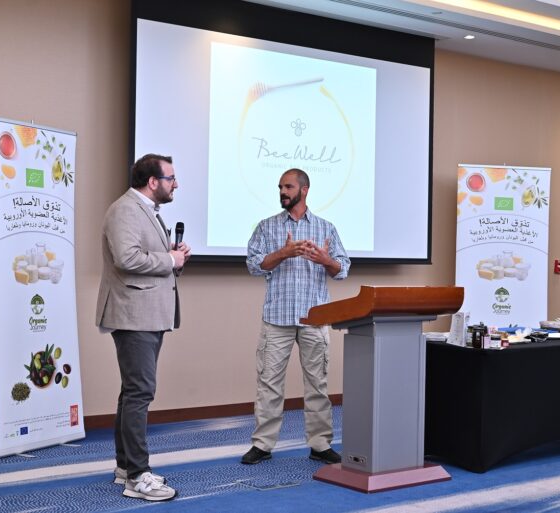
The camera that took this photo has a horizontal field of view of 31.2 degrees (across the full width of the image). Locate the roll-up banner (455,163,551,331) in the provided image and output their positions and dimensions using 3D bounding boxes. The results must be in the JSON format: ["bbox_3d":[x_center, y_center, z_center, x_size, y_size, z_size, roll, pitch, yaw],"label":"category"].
[{"bbox_3d":[1.946,0.248,8.773,0.870,2.070,0.200,1,0,-11],"label":"roll-up banner"}]

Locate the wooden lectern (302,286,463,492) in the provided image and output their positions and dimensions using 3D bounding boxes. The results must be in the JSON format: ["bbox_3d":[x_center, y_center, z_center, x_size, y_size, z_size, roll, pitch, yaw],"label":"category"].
[{"bbox_3d":[0.570,0.709,5.678,0.690,1.090,0.610,1,0,-38],"label":"wooden lectern"}]

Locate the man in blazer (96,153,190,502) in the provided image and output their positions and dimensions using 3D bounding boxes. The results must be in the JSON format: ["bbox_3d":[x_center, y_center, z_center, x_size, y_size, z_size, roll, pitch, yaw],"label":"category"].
[{"bbox_3d":[-0.724,0.345,5.300,0.450,1.780,0.510,1,0,12],"label":"man in blazer"}]

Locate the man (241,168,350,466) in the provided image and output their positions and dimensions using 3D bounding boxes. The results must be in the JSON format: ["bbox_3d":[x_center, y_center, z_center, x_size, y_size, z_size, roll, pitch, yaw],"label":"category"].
[{"bbox_3d":[0.098,0.357,6.130,0.650,1.790,0.420,1,0,2],"label":"man"}]

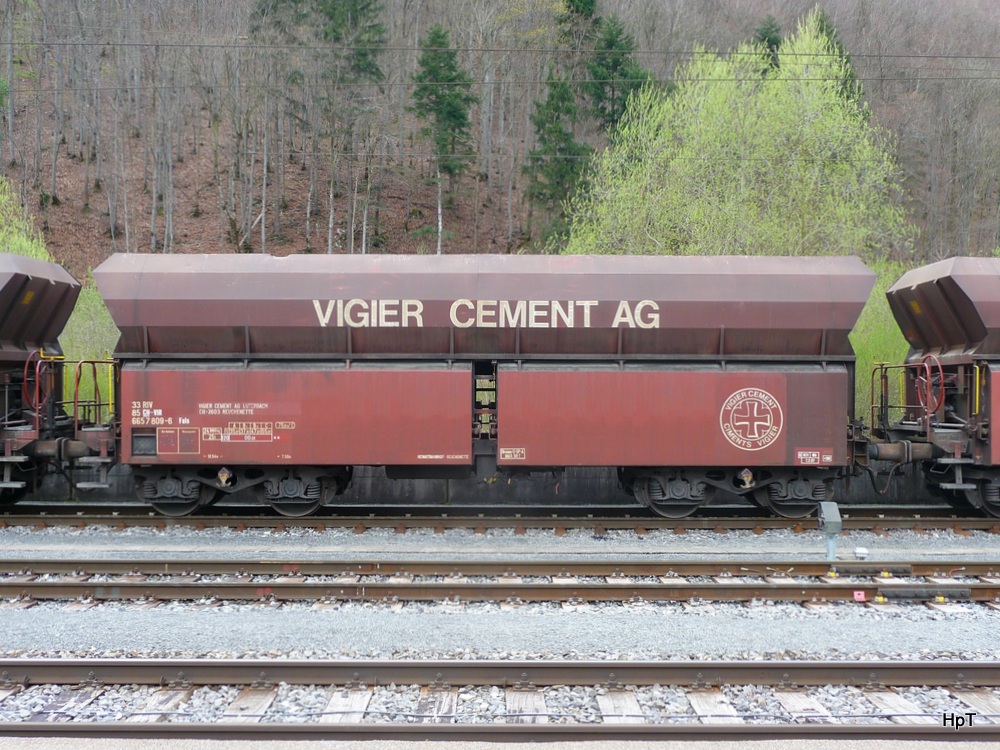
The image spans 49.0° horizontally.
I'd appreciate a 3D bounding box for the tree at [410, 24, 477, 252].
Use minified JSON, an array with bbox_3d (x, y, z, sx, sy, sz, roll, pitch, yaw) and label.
[{"bbox_3d":[-3.088,-12.899,60.000,3.610,12.520,3.610,0,0,0],"label":"tree"}]

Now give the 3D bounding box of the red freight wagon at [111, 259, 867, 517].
[{"bbox_3d":[-0.210,0.170,17.200,11.900,3.930,3.030,0,0,0],"label":"red freight wagon"}]

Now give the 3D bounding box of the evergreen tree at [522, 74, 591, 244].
[{"bbox_3d":[3.304,-12.227,62.000,3.840,9.940,3.840,0,0,0],"label":"evergreen tree"}]

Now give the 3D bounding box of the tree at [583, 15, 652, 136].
[{"bbox_3d":[7.492,-18.332,70.000,4.400,9.310,4.400,0,0,0],"label":"tree"}]

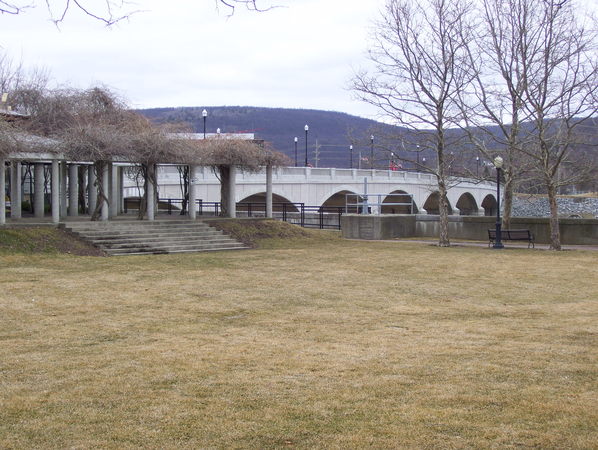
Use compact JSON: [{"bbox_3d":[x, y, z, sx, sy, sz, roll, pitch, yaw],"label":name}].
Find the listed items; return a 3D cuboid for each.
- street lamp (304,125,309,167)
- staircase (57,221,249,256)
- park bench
[{"bbox_3d":[0.773,-7.840,120.000,0.420,4.200,0.420,0,1,17],"label":"street lamp"},{"bbox_3d":[-5.480,0.479,48.070,2.636,1.168,8.112,1,1,35],"label":"staircase"},{"bbox_3d":[9.079,0.599,51.800,1.830,0.800,0.620,1,1,34],"label":"park bench"}]

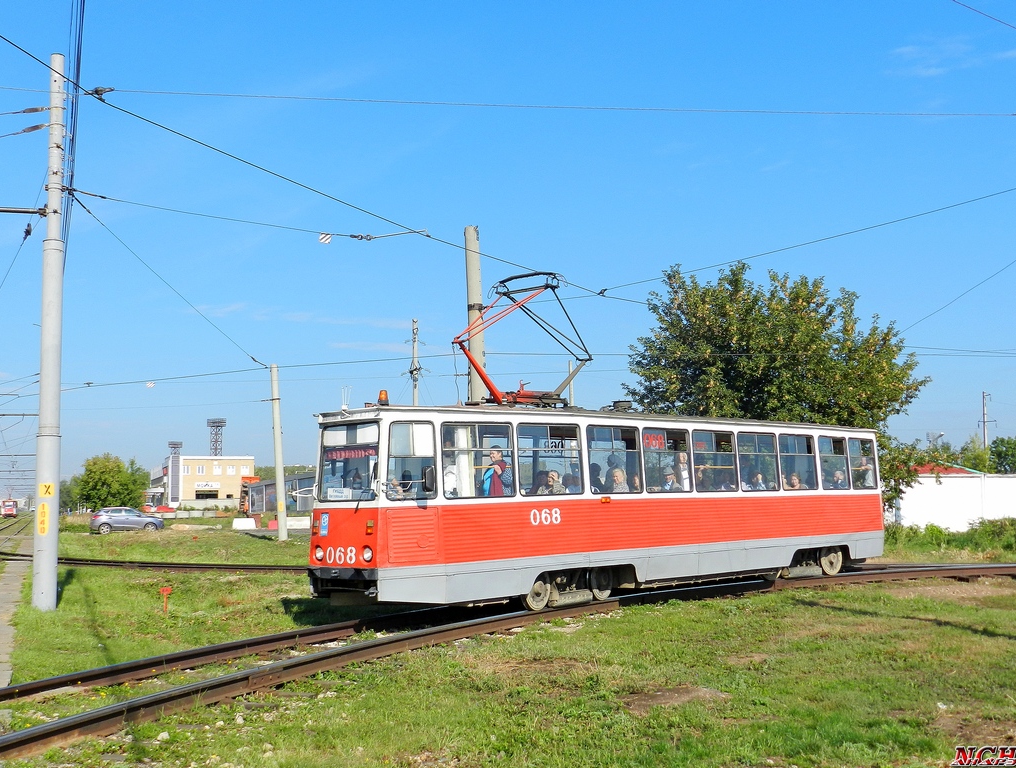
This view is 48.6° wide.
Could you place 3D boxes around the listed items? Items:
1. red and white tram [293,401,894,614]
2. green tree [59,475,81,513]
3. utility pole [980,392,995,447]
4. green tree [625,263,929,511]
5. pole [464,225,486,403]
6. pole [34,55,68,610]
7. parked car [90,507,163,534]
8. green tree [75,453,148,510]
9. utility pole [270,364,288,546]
[{"bbox_3d":[2.957,2.352,21.917,15.100,3.220,2.600,4,-8,-44],"label":"red and white tram"},{"bbox_3d":[-58.391,14.939,149.374,3.336,5.810,3.500,-1,-6,0],"label":"green tree"},{"bbox_3d":[61.590,8.061,144.797,1.900,14.254,0.700,1,-6,0],"label":"utility pole"},{"bbox_3d":[9.317,0.661,38.107,10.277,9.716,10.000,-1,-6,0],"label":"green tree"},{"bbox_3d":[-0.785,0.329,27.608,0.440,8.612,0.440,-1,-6,0],"label":"pole"},{"bbox_3d":[-8.288,-1.081,20.428,0.400,10.205,0.400,-1,-6,0],"label":"pole"},{"bbox_3d":[-23.206,8.337,68.557,4.410,1.660,1.820,1,-6,-18],"label":"parked car"},{"bbox_3d":[-44.000,11.321,124.583,8.229,7.453,7.500,-1,-6,0],"label":"green tree"},{"bbox_3d":[-10.725,3.189,52.467,0.400,8.175,0.400,-4,-6,0],"label":"utility pole"}]

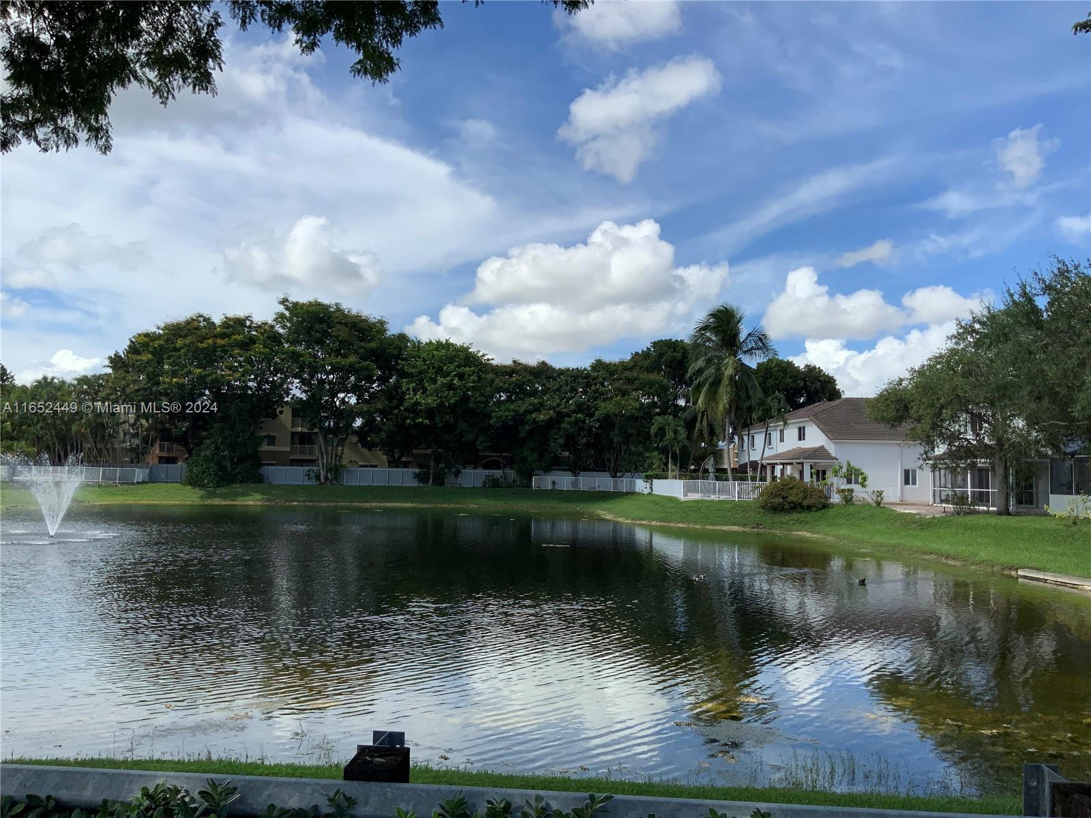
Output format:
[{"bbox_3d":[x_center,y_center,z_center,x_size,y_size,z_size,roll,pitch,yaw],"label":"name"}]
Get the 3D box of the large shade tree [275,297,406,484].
[{"bbox_3d":[-20.186,-1.784,90.000,12.930,18.510,12.300,1,-4,0],"label":"large shade tree"}]

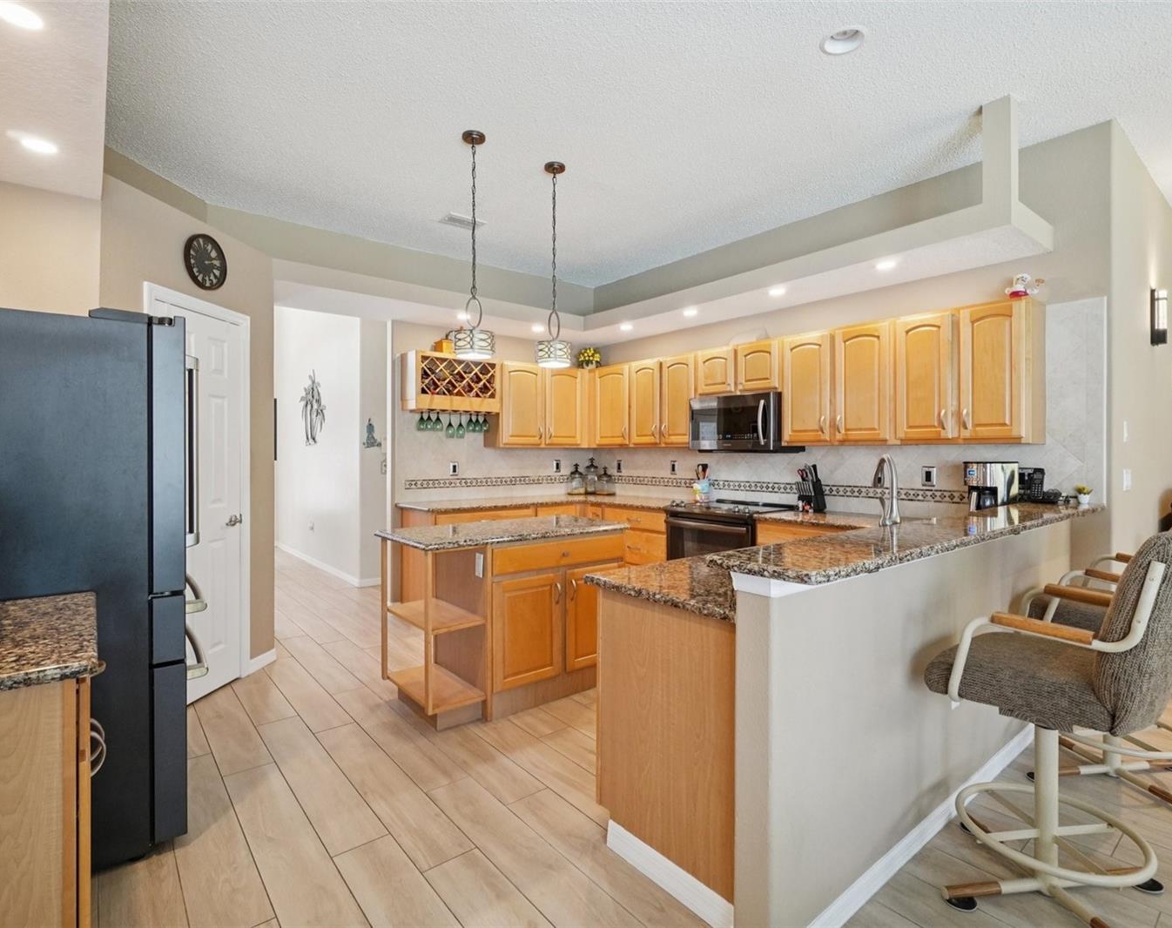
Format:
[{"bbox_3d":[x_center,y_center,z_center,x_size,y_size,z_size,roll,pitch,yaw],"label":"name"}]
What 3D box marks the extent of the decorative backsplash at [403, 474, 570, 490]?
[{"bbox_3d":[-0.739,0.165,5.160,1.800,0.080,0.020,-1,1,-39],"label":"decorative backsplash"}]

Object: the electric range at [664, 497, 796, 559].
[{"bbox_3d":[1.072,0.763,4.242,0.680,0.930,0.770,-1,1,-39],"label":"electric range"}]

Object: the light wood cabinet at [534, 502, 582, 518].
[{"bbox_3d":[-0.410,0.763,5.053,0.480,0.860,0.600,-1,1,-39],"label":"light wood cabinet"}]

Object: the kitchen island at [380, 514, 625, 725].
[{"bbox_3d":[-0.409,0.795,3.116,1.220,0.910,0.620,-1,1,-39],"label":"kitchen island"}]

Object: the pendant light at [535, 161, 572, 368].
[{"bbox_3d":[-0.185,-1.155,3.393,0.205,1.165,0.205,0,1,0],"label":"pendant light"}]

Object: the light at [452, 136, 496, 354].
[{"bbox_3d":[-0.591,-1.148,3.065,0.212,1.165,0.212,0,1,0],"label":"light"}]

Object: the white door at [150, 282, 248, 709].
[{"bbox_3d":[-2.015,0.211,3.067,0.070,2.080,0.670,0,1,6],"label":"white door"}]

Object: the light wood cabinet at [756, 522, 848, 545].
[{"bbox_3d":[1.534,0.789,3.670,0.600,0.870,0.720,-1,1,-39],"label":"light wood cabinet"}]

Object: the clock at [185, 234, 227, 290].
[{"bbox_3d":[-1.986,-1.065,3.075,0.050,0.310,0.310,0,1,6],"label":"clock"}]

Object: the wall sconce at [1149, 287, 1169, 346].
[{"bbox_3d":[3.516,-0.904,3.560,0.120,0.345,0.085,-1,1,-39],"label":"wall sconce"}]

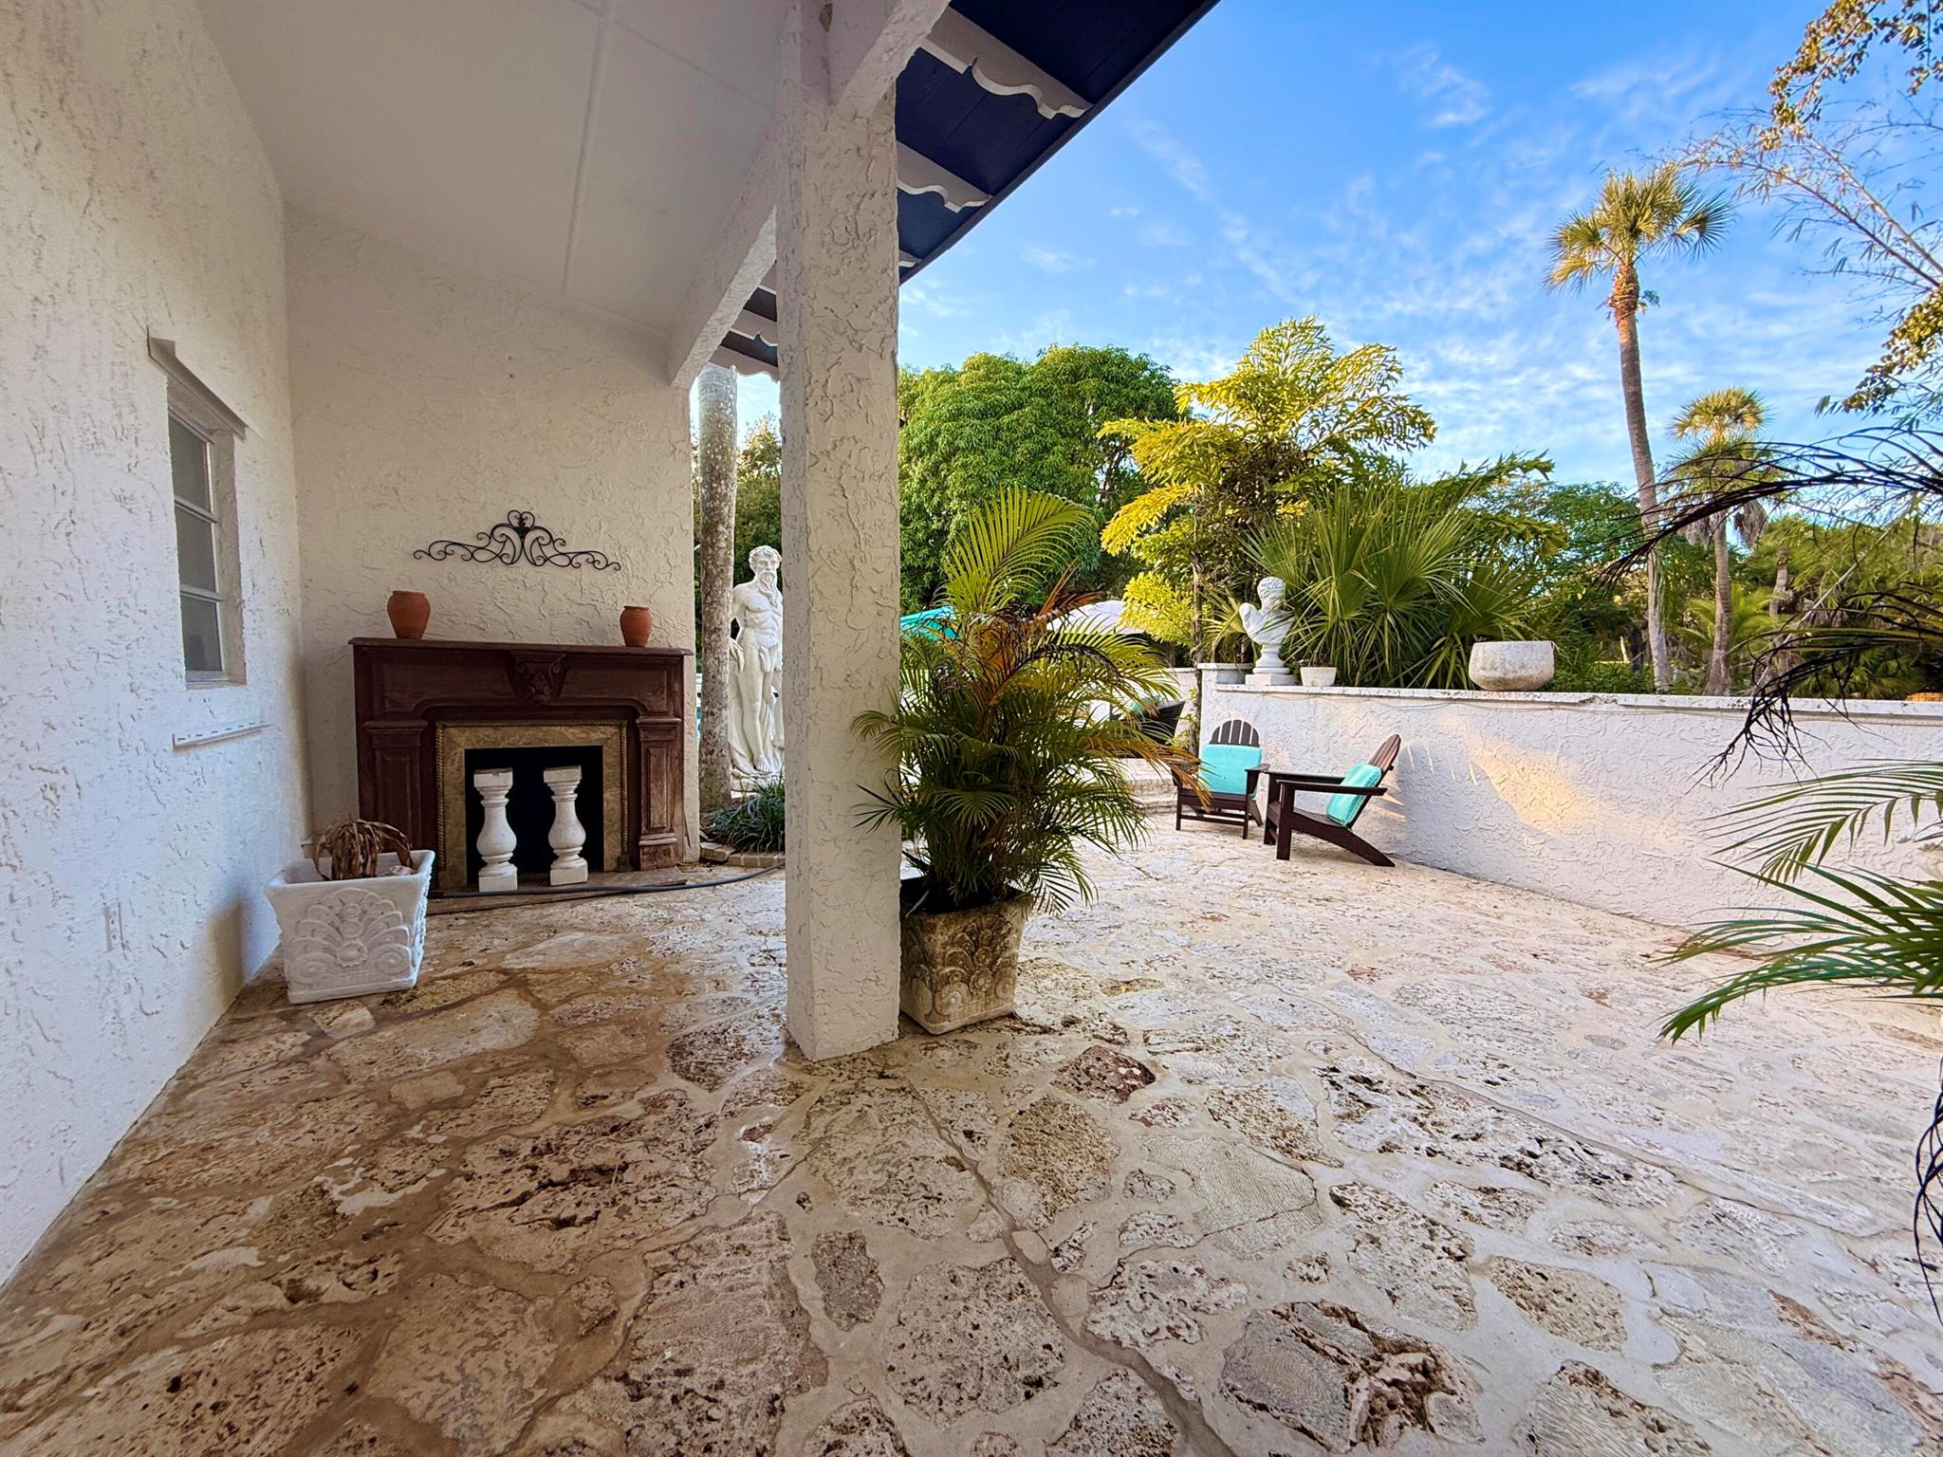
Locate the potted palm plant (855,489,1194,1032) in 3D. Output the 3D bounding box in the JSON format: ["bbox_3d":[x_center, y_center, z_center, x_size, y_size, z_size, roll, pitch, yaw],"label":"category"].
[{"bbox_3d":[0.142,0.084,2.860,1.150,1.870,1.080,0,4,0],"label":"potted palm plant"}]

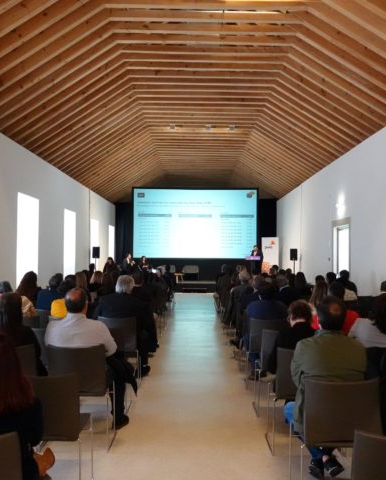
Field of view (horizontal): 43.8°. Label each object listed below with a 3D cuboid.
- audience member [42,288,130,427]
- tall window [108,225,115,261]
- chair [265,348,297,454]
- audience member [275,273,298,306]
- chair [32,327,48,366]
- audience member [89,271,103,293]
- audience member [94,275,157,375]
[{"bbox_3d":[-0.881,1.024,4.106,0.600,1.270,0.750,1,-2,0],"label":"audience member"},{"bbox_3d":[-4.631,0.758,27.101,0.200,3.000,1.650,1,-2,0],"label":"tall window"},{"bbox_3d":[0.860,1.250,3.873,0.490,0.840,0.550,1,-2,0],"label":"chair"},{"bbox_3d":[1.441,1.190,7.653,0.520,1.280,0.750,1,-2,0],"label":"audience member"},{"bbox_3d":[-1.423,1.284,4.896,0.500,0.850,0.550,1,-2,0],"label":"chair"},{"bbox_3d":[-1.817,1.215,9.070,0.460,1.220,0.780,1,-2,0],"label":"audience member"},{"bbox_3d":[-0.792,1.093,5.893,0.600,1.310,0.780,1,-2,0],"label":"audience member"}]

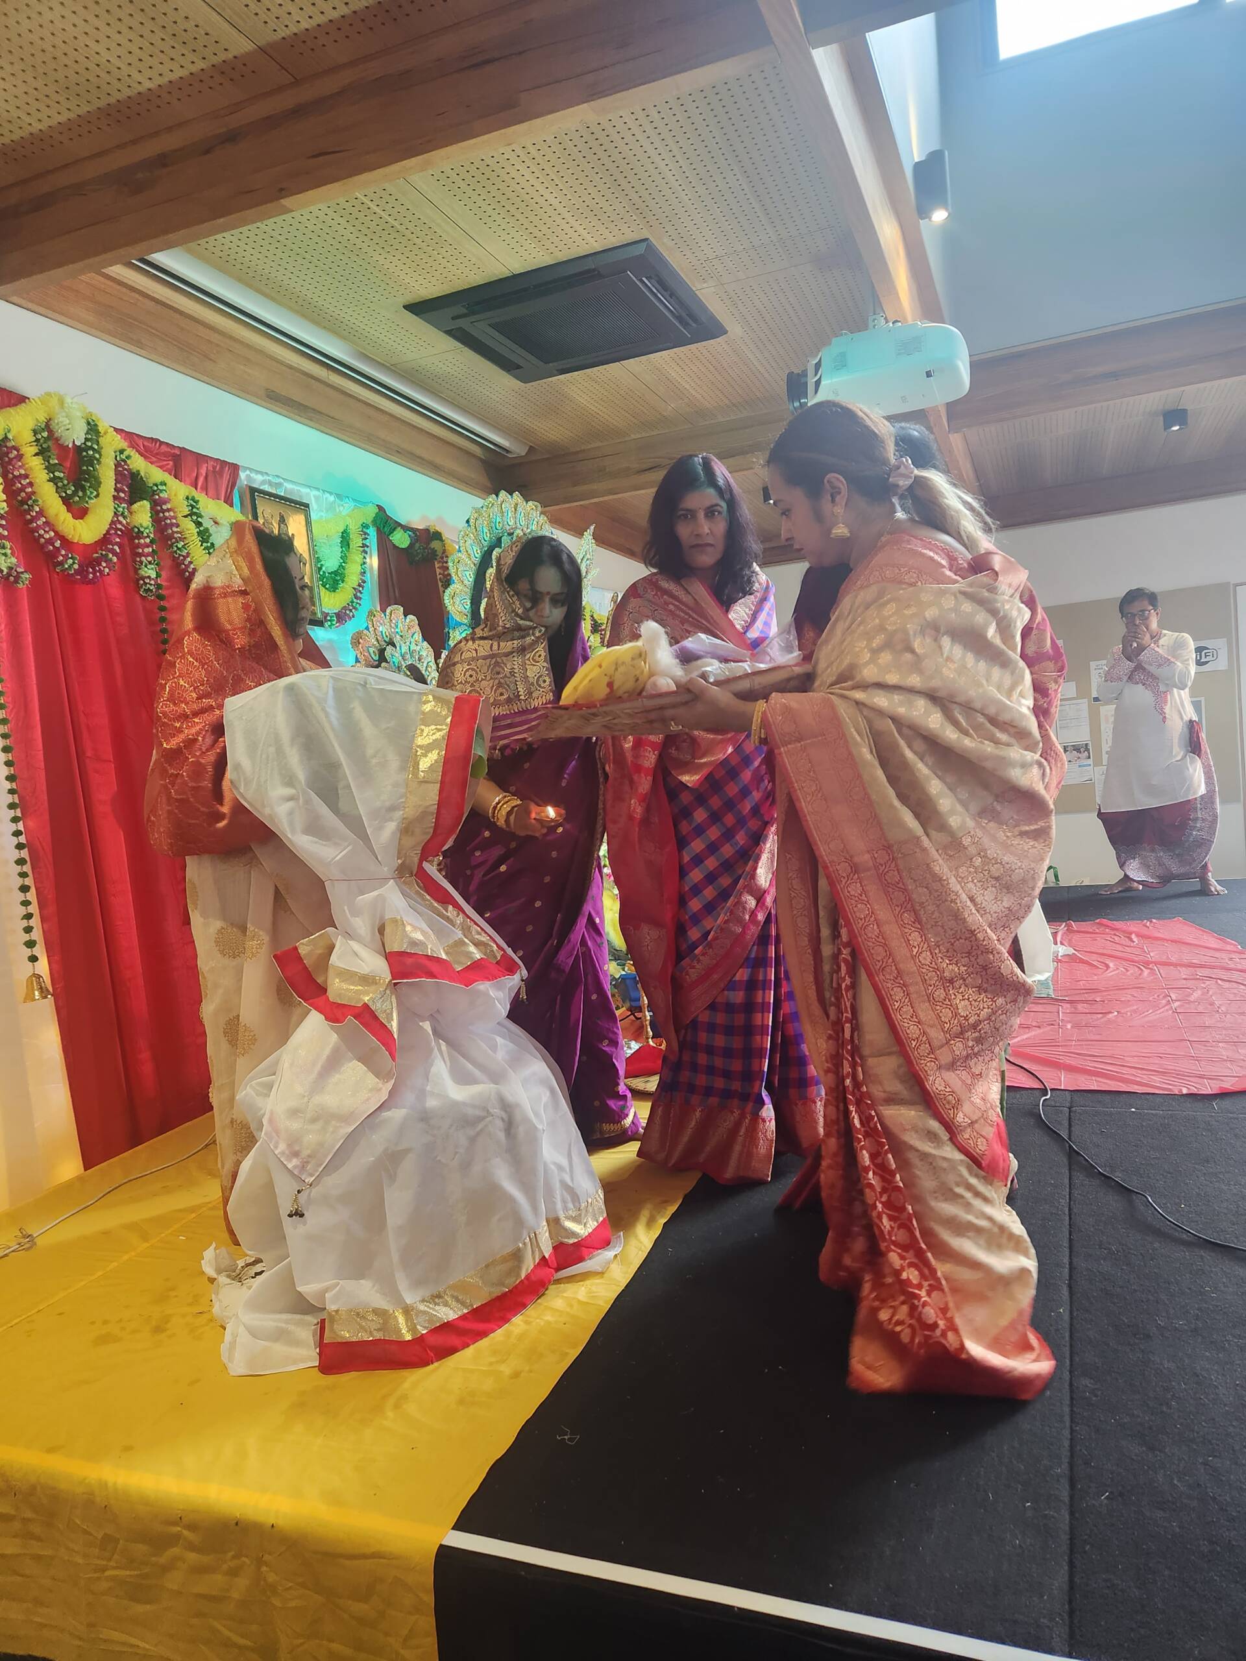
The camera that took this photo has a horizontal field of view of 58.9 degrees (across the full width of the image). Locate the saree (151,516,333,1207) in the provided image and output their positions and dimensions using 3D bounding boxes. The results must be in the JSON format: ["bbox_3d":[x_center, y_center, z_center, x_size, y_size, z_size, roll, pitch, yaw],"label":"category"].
[{"bbox_3d":[-0.846,0.085,2.478,0.430,1.550,0.450,-6,3,-32],"label":"saree"}]

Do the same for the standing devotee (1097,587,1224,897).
[{"bbox_3d":[3.074,-0.524,6.381,0.680,1.750,0.460,-3,3,27],"label":"standing devotee"}]

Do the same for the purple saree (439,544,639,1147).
[{"bbox_3d":[-0.208,0.015,2.865,0.480,1.550,0.420,-6,3,-20],"label":"purple saree"}]

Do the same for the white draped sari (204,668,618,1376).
[{"bbox_3d":[-0.462,0.276,2.067,0.780,1.150,0.620,-5,3,-8],"label":"white draped sari"}]

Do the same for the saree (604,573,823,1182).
[{"bbox_3d":[0.237,0.071,2.647,0.510,1.390,0.420,-4,3,16],"label":"saree"}]

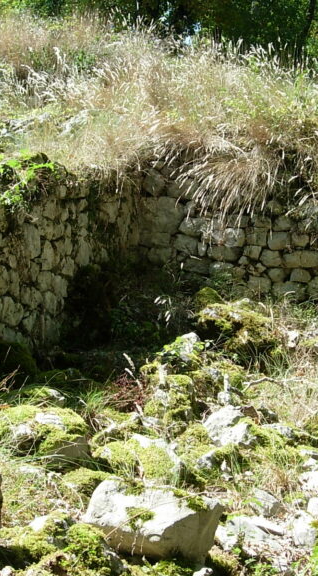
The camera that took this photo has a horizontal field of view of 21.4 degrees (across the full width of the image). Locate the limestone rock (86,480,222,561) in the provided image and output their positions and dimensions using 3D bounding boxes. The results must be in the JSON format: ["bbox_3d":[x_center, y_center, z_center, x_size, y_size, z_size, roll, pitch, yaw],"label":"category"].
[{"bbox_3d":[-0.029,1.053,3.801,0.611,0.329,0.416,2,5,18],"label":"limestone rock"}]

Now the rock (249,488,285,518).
[{"bbox_3d":[0.476,0.946,3.700,0.150,0.120,0.130,0,8,0],"label":"rock"}]

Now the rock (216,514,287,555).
[{"bbox_3d":[0.413,1.108,3.780,0.317,0.143,0.254,0,5,0],"label":"rock"}]

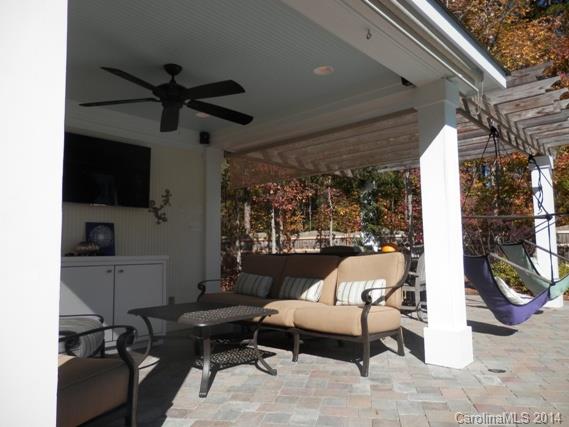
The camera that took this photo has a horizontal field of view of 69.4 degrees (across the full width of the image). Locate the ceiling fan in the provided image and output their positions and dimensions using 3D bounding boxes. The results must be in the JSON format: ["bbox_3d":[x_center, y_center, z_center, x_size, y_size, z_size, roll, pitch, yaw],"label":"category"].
[{"bbox_3d":[-0.905,-1.013,3.316,1.464,0.381,1.434,-1,-4,-3],"label":"ceiling fan"}]

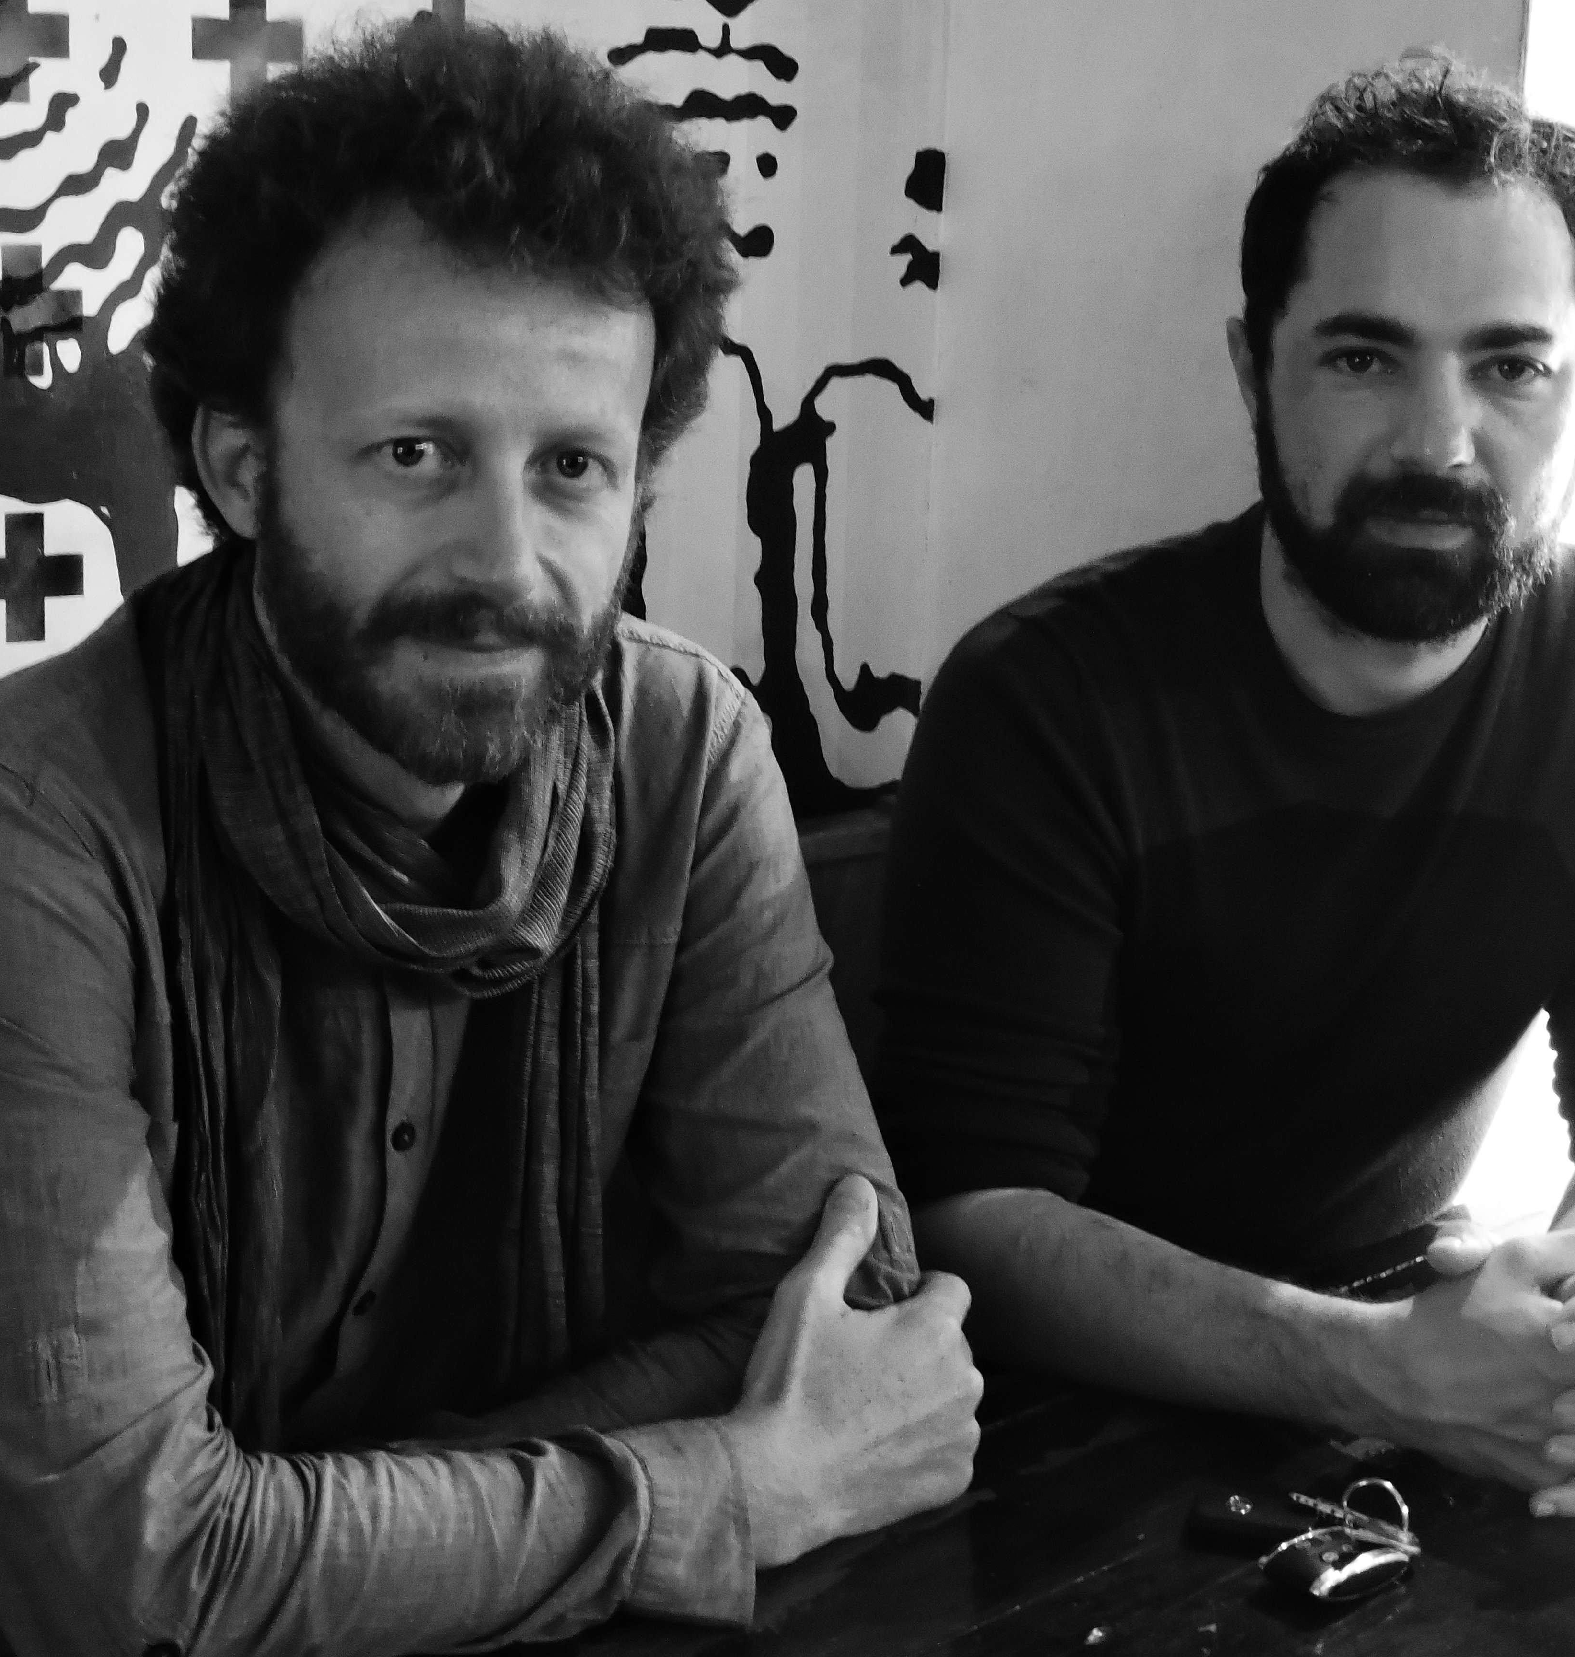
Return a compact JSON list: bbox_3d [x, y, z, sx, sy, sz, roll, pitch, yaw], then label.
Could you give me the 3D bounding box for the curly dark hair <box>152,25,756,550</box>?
[{"bbox_3d":[-0.140,-0.212,1.300,0.238,0.225,0.243,-3,13,-22],"label":"curly dark hair"}]

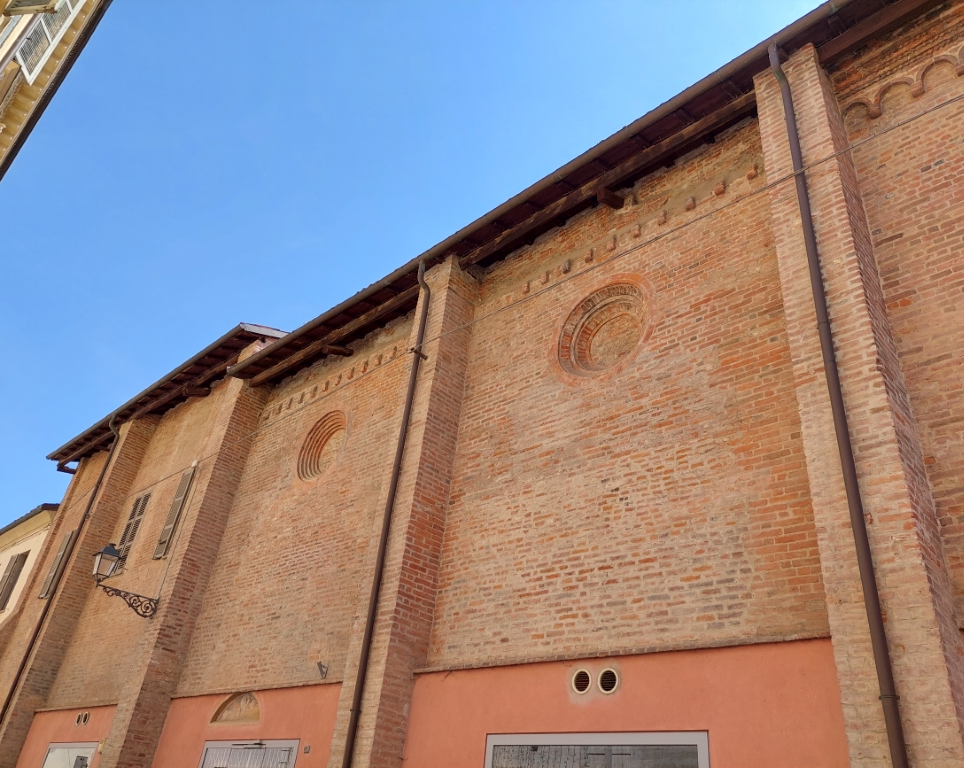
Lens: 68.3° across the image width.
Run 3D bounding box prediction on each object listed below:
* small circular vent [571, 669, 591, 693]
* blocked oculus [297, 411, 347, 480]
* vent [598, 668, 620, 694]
[{"bbox_3d":[1.001,2.987,7.128,0.236,0.236,0.040,-22,-43,38],"label":"small circular vent"},{"bbox_3d":[-2.832,1.230,13.210,1.443,1.443,0.350,-22,-43,38],"label":"blocked oculus"},{"bbox_3d":[1.231,2.900,6.930,0.235,0.235,0.040,-22,-43,38],"label":"vent"}]

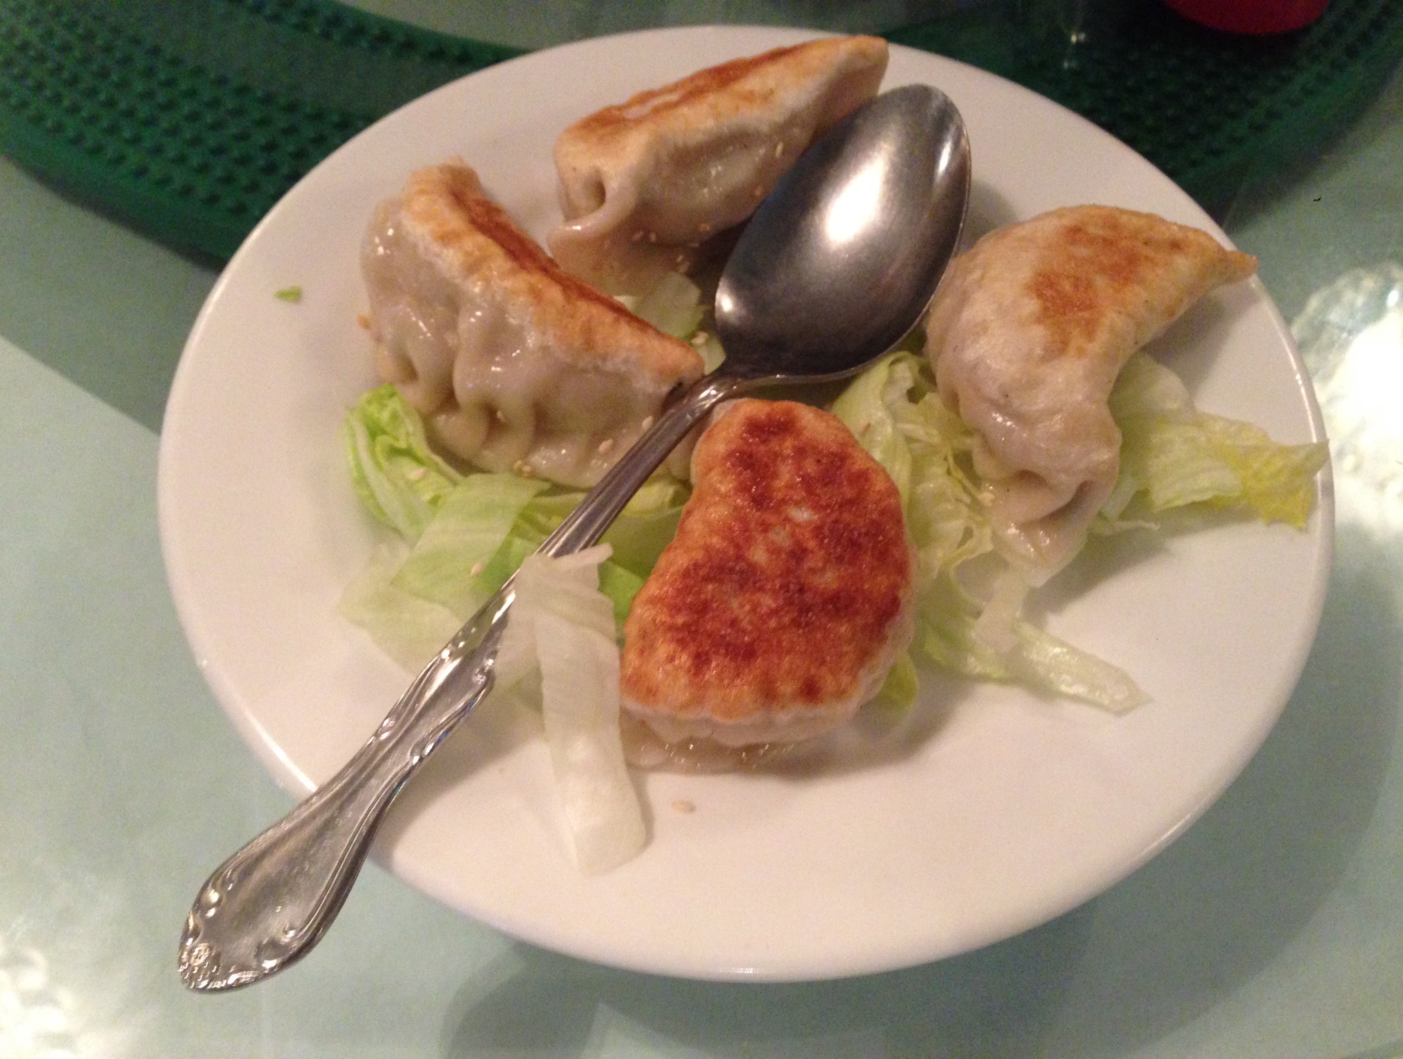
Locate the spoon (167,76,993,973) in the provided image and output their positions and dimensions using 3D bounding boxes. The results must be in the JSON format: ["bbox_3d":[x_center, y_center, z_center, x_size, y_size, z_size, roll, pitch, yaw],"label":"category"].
[{"bbox_3d":[-0.015,-0.006,0.225,0.043,0.024,0.198,34,75,20],"label":"spoon"}]

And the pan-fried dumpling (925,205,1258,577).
[{"bbox_3d":[0.072,-0.032,0.252,0.045,0.033,0.083,33,64,20],"label":"pan-fried dumpling"}]

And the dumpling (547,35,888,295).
[{"bbox_3d":[0.005,-0.078,0.281,0.082,0.034,0.032,-29,62,-16],"label":"dumpling"}]

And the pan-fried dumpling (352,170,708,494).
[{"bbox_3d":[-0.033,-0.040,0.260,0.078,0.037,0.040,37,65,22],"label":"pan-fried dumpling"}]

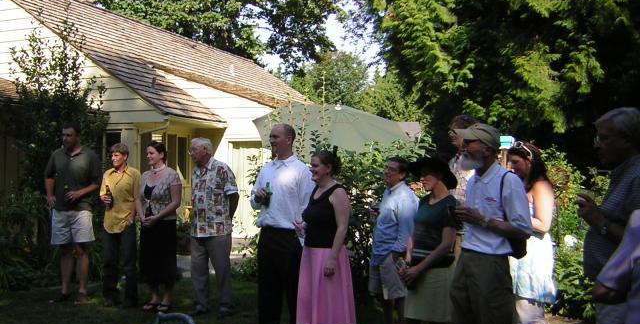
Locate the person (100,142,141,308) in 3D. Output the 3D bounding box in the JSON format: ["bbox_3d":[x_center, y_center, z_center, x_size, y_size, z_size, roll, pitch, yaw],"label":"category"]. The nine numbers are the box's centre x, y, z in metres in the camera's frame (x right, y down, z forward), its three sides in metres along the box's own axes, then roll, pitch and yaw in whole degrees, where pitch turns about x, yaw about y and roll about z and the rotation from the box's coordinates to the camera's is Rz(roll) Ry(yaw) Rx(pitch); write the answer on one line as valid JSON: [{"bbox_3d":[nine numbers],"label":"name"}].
[{"bbox_3d":[-2.032,0.640,6.754,0.470,1.670,0.340,1,2,9],"label":"person"}]

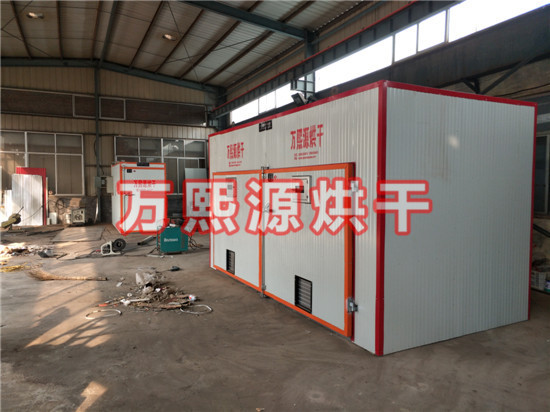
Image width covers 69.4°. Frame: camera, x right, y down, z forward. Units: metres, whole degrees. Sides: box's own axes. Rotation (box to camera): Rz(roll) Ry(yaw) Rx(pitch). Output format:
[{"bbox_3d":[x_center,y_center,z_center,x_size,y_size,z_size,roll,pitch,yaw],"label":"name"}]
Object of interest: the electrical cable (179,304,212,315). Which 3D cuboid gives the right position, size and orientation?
[{"bbox_3d":[-0.932,1.240,4.731,0.331,0.025,0.328,-3,4,-36],"label":"electrical cable"}]

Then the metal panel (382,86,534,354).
[{"bbox_3d":[1.890,0.112,3.978,2.220,2.370,0.100,-2,3,-28],"label":"metal panel"}]

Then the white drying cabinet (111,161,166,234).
[{"bbox_3d":[-4.918,-0.337,14.210,1.400,2.240,3.000,-1,3,-27],"label":"white drying cabinet"}]

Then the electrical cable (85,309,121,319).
[{"bbox_3d":[-1.997,1.248,4.601,0.375,0.025,0.275,-2,4,-35],"label":"electrical cable"}]

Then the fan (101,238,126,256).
[{"bbox_3d":[-3.448,0.856,8.473,0.490,0.350,0.260,-1,4,-15],"label":"fan"}]

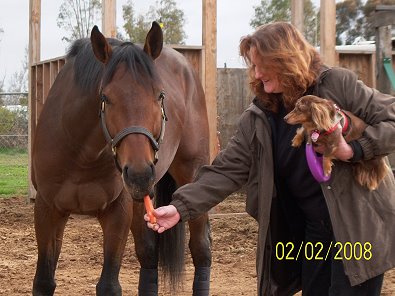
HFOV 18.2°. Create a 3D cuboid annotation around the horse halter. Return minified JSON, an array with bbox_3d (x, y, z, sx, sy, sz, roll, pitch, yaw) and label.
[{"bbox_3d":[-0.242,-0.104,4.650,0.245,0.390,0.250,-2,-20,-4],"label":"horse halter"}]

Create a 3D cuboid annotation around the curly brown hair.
[{"bbox_3d":[0.320,-0.299,4.500,0.280,0.300,0.240,-20,2,-12],"label":"curly brown hair"}]

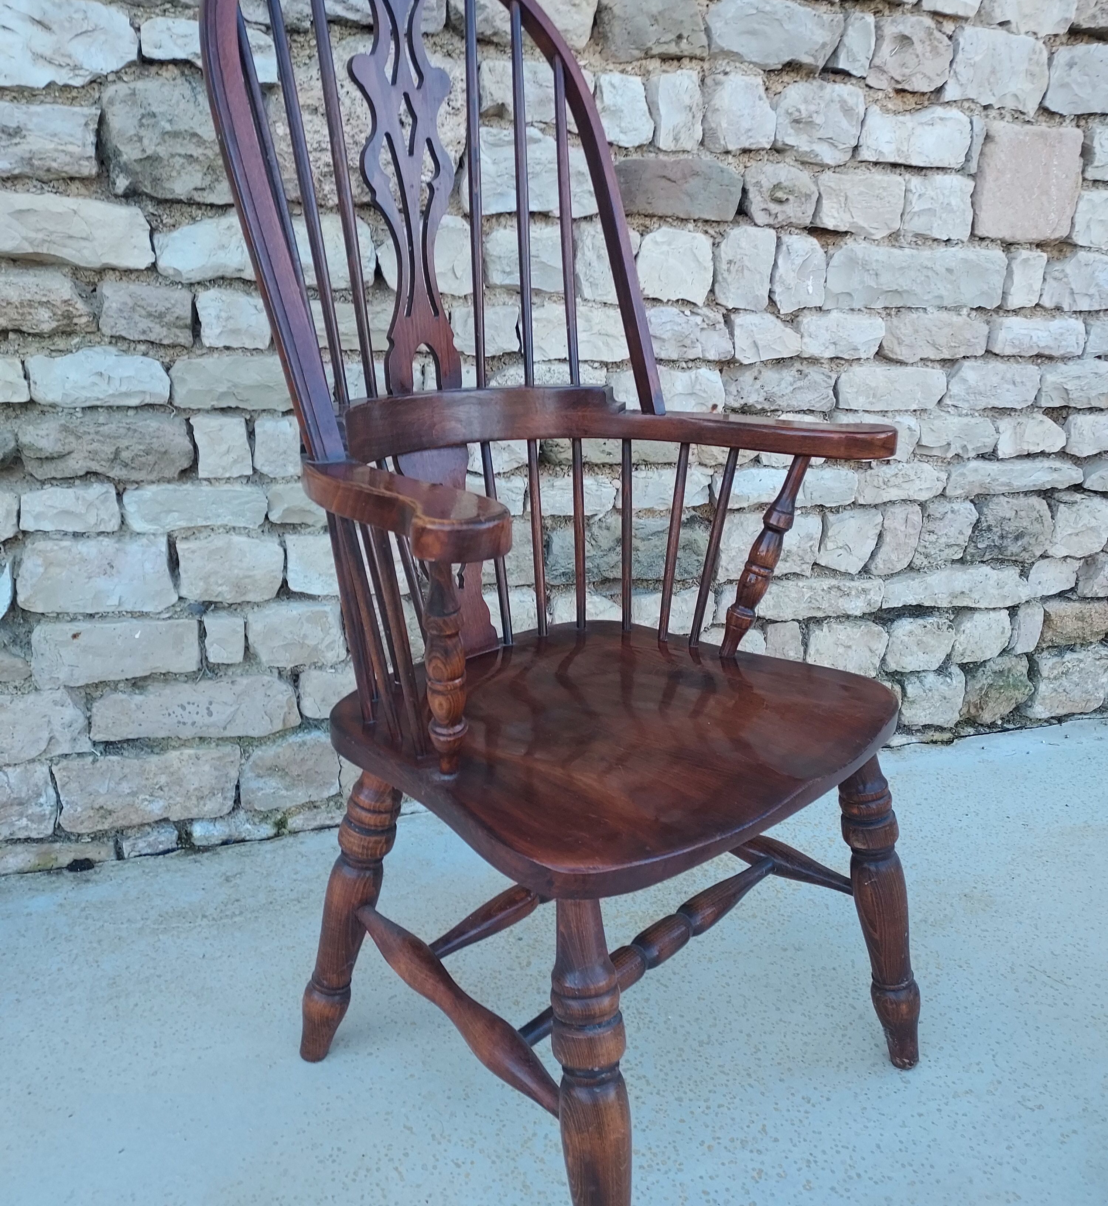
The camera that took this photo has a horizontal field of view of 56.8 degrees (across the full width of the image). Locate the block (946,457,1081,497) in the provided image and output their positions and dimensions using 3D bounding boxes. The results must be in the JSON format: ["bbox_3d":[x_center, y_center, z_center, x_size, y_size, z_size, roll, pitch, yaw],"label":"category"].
[{"bbox_3d":[0.782,-0.233,1.809,0.283,0.057,0.109,-5,18,-19],"label":"block"}]

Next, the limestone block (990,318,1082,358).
[{"bbox_3d":[0.799,-0.462,1.760,0.207,0.061,0.110,-5,22,-18],"label":"limestone block"}]

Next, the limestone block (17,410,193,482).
[{"bbox_3d":[-0.599,-0.221,1.386,0.203,0.090,0.100,-5,20,-17],"label":"limestone block"}]

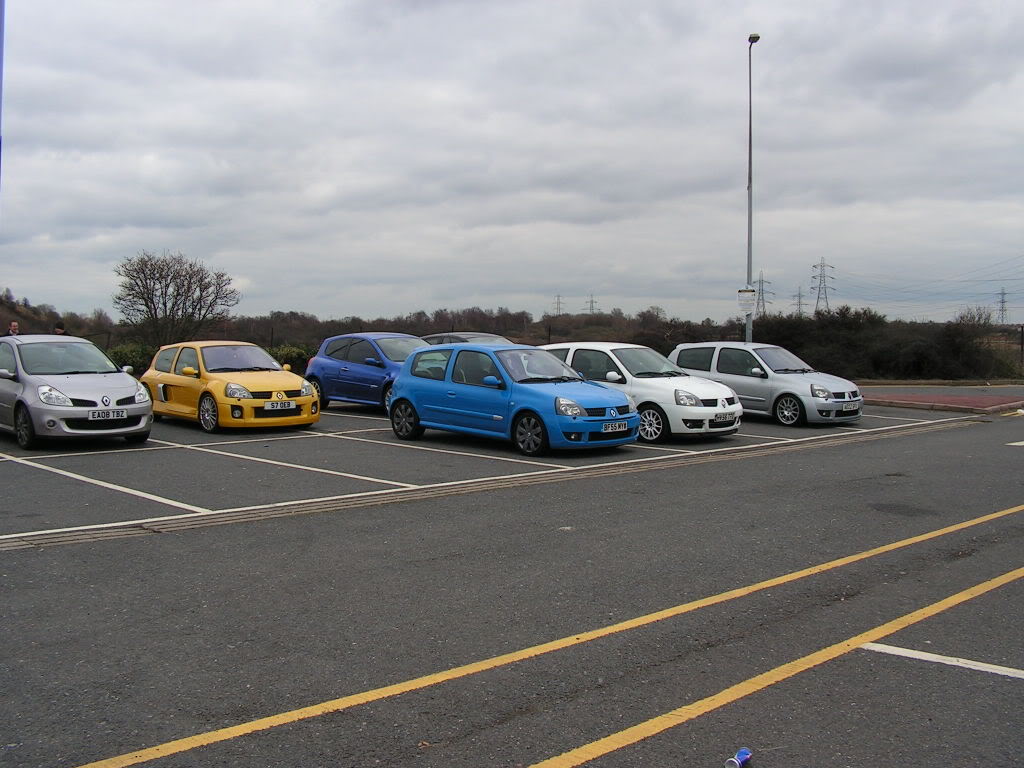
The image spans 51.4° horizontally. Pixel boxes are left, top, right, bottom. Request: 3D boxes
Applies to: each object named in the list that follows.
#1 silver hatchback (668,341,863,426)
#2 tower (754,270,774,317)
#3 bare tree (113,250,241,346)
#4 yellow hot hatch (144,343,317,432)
[{"bbox_3d":[4.695,-0.043,20.095,1.690,1.420,3.815,-3,4,-43],"label":"silver hatchback"},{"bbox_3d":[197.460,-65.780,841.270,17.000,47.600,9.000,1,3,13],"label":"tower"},{"bbox_3d":[-11.985,-2.598,38.116,4.600,4.340,4.400,-1,3,-17],"label":"bare tree"},{"bbox_3d":[-4.764,0.018,17.944,1.840,1.360,3.840,-2,4,-39],"label":"yellow hot hatch"}]

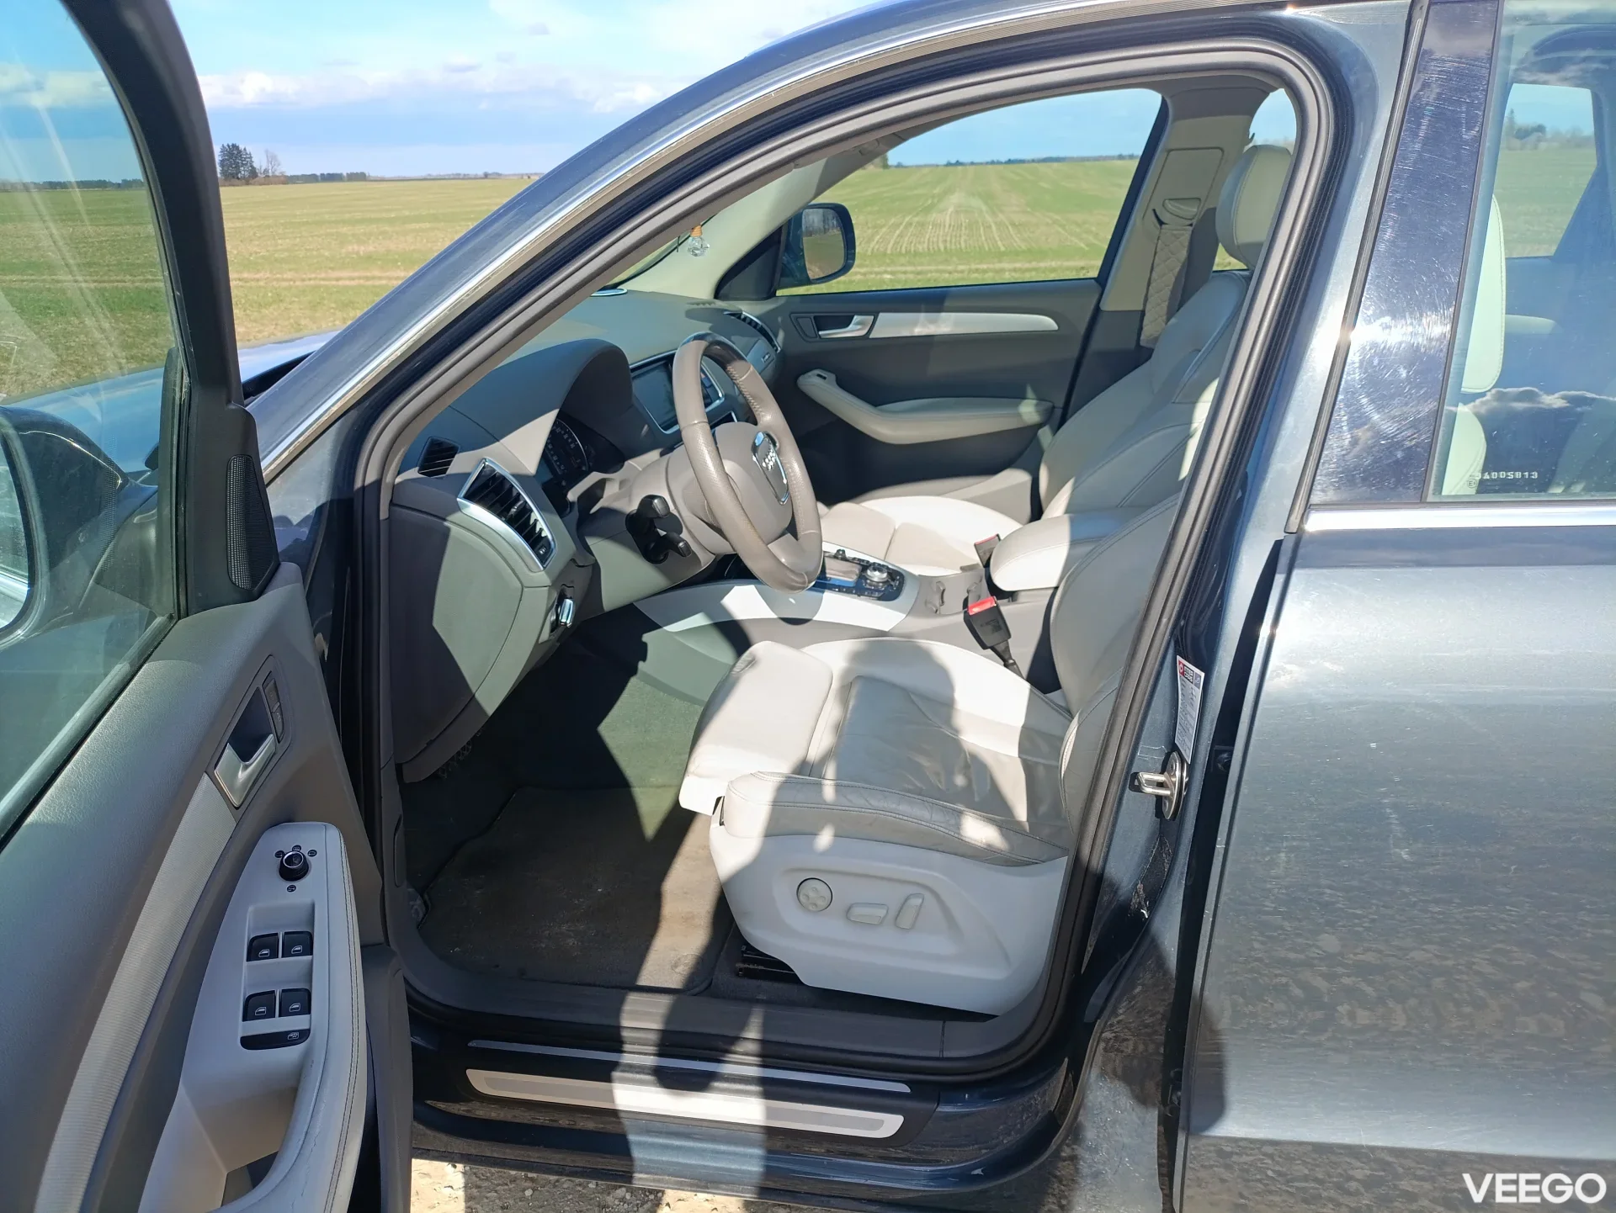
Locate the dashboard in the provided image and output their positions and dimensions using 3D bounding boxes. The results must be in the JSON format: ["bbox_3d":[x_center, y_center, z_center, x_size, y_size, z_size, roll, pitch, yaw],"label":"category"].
[{"bbox_3d":[-0.409,-0.256,2.015,0.520,0.510,1.420,2,22,10],"label":"dashboard"}]

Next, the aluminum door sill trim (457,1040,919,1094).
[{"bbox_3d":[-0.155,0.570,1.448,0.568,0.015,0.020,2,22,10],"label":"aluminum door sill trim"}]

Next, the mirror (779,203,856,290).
[{"bbox_3d":[0.025,-0.854,2.752,0.160,0.200,0.230,5,23,17],"label":"mirror"}]

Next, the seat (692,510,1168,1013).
[{"bbox_3d":[0.319,-0.013,1.580,0.990,1.030,0.540,2,22,10],"label":"seat"}]

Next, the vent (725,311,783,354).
[{"bbox_3d":[-0.116,-0.591,2.532,0.070,0.120,0.110,2,22,10],"label":"vent"}]

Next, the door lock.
[{"bbox_3d":[0.346,0.175,1.147,0.050,0.070,0.040,2,22,10],"label":"door lock"}]

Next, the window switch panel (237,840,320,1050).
[{"bbox_3d":[-0.362,0.233,0.811,0.054,0.030,0.165,-8,38,-15],"label":"window switch panel"}]

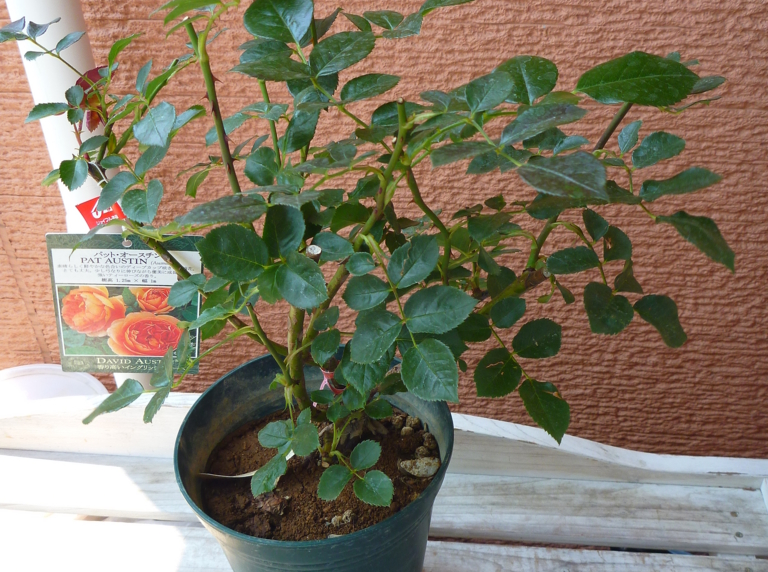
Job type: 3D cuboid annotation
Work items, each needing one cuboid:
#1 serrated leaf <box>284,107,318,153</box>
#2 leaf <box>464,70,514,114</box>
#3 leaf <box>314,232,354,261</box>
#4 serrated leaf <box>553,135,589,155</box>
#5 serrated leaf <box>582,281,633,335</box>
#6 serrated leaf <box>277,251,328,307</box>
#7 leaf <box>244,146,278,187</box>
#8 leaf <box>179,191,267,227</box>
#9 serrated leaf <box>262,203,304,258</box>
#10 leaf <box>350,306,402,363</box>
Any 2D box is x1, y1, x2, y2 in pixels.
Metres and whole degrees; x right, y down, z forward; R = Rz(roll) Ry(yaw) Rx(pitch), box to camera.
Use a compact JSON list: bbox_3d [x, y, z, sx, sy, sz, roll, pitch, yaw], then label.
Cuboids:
[{"bbox_3d":[-0.047,-0.088,0.469,0.032,0.017,0.010,-54,20,-8],"label":"serrated leaf"},{"bbox_3d":[0.056,-0.106,0.448,0.020,0.006,0.038,28,62,20],"label":"leaf"},{"bbox_3d":[-0.033,-0.024,0.519,0.028,0.005,0.021,14,55,13],"label":"leaf"},{"bbox_3d":[0.105,-0.078,0.462,0.021,0.005,0.013,-20,49,-5],"label":"serrated leaf"},{"bbox_3d":[0.143,0.014,0.528,0.033,0.009,0.040,6,41,22],"label":"serrated leaf"},{"bbox_3d":[-0.050,-0.004,0.504,0.037,0.006,0.028,40,69,13],"label":"serrated leaf"},{"bbox_3d":[-0.068,-0.066,0.462,0.022,0.005,0.023,24,66,-3],"label":"leaf"},{"bbox_3d":[-0.097,-0.046,0.495,0.055,0.008,0.033,-13,41,-21],"label":"leaf"},{"bbox_3d":[-0.053,-0.029,0.441,0.023,0.007,0.031,-7,70,-6],"label":"serrated leaf"},{"bbox_3d":[-0.008,0.030,0.525,0.042,0.007,0.033,-39,72,-20],"label":"leaf"}]

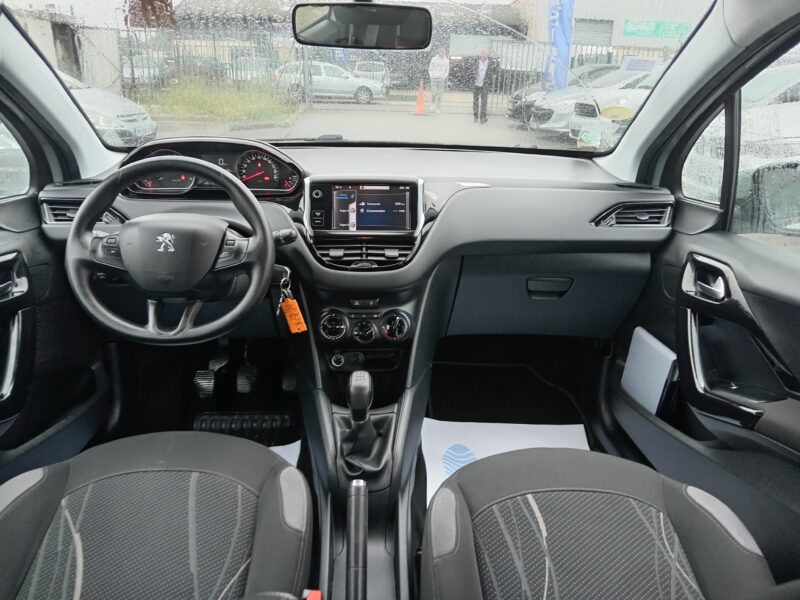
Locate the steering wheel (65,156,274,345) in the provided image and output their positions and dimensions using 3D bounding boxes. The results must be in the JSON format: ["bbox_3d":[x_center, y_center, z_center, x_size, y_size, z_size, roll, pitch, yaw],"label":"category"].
[{"bbox_3d":[-0.392,-0.085,1.010,0.352,0.328,0.115,0,2,-3],"label":"steering wheel"}]

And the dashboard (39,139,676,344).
[{"bbox_3d":[-0.079,-0.171,1.366,1.390,0.430,0.560,0,22,-3],"label":"dashboard"}]

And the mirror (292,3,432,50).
[{"bbox_3d":[-0.062,-0.471,0.996,0.240,0.065,0.040,5,26,8],"label":"mirror"}]

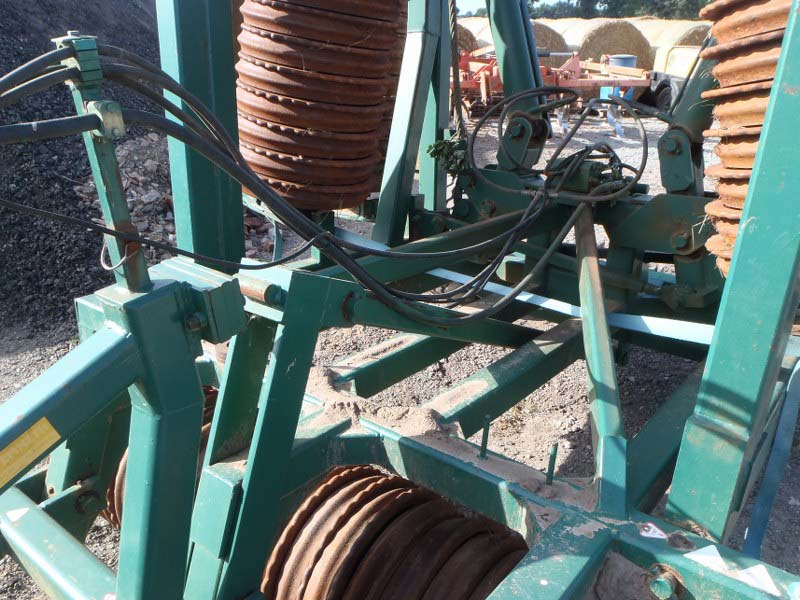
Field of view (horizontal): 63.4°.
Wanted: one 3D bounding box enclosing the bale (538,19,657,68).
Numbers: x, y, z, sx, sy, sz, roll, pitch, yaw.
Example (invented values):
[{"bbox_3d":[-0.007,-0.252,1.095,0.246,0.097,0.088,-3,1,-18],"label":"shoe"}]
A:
[{"bbox_3d":[3.832,-4.471,12.155,1.380,1.380,1.220,-1,24,-4],"label":"bale"}]

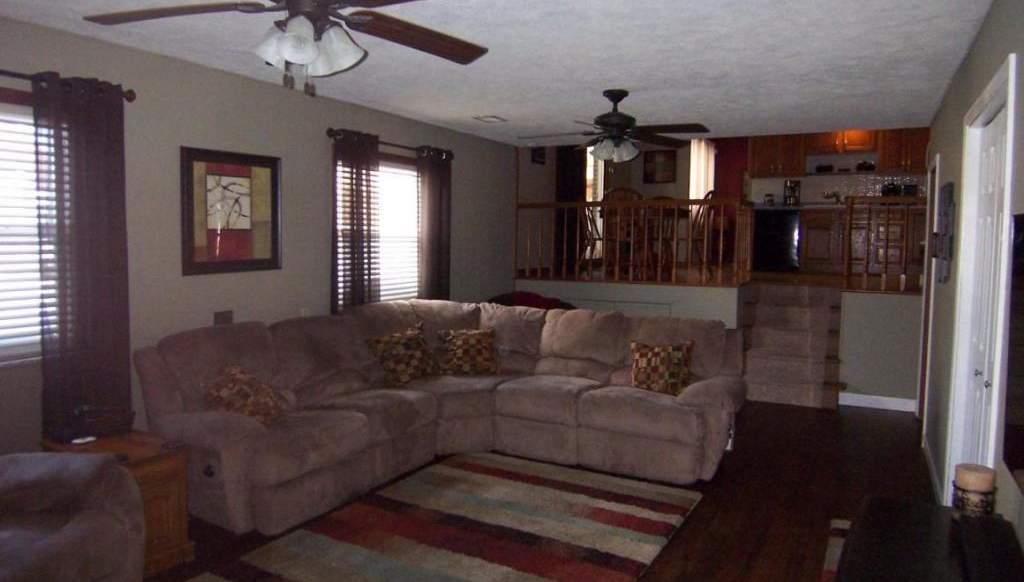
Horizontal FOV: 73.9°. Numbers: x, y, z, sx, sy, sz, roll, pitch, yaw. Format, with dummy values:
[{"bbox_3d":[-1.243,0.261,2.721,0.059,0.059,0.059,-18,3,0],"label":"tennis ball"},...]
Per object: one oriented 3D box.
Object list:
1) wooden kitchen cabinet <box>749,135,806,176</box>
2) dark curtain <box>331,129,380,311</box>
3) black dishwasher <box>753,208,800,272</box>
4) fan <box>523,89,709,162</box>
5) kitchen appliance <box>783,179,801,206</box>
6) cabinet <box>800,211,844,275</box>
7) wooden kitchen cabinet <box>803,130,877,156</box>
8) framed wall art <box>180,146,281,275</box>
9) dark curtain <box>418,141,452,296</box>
[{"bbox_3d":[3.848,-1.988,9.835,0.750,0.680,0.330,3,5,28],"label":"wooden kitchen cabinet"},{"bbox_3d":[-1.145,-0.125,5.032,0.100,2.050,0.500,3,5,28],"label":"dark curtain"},{"bbox_3d":[3.808,-0.721,9.796,0.600,0.860,0.600,3,5,28],"label":"black dishwasher"},{"bbox_3d":[0.681,-1.082,4.483,1.320,0.470,1.320,3,5,28],"label":"fan"},{"bbox_3d":[3.955,-1.383,9.620,0.230,0.350,0.250,3,5,28],"label":"kitchen appliance"},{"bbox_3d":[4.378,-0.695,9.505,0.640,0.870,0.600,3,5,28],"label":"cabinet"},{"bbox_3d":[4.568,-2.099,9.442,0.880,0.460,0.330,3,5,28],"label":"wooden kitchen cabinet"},{"bbox_3d":[-1.688,-0.475,4.147,0.040,0.730,0.710,3,5,28],"label":"framed wall art"},{"bbox_3d":[-0.666,-0.195,5.930,0.100,2.050,0.470,3,5,28],"label":"dark curtain"}]

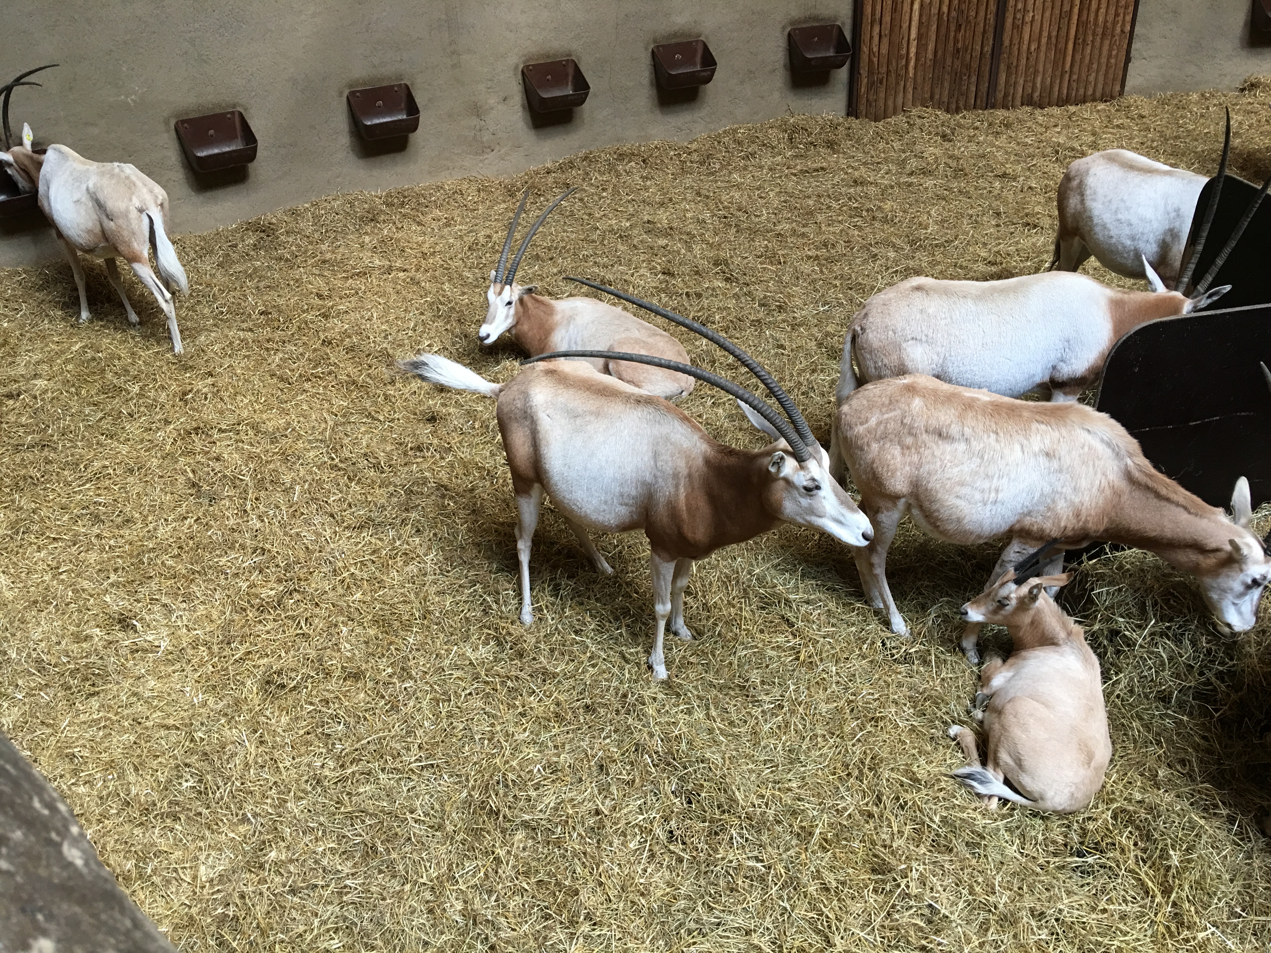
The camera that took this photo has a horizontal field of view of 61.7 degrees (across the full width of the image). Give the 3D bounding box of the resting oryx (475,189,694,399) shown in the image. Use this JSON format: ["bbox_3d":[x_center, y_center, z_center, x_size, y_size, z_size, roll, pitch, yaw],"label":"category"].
[{"bbox_3d":[-0.191,-0.842,5.614,1.160,1.020,0.940,6,33,15],"label":"resting oryx"}]

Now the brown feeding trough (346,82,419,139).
[{"bbox_3d":[-2.061,-3.011,8.821,0.530,0.339,0.412,-18,35,-22],"label":"brown feeding trough"}]

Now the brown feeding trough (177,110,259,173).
[{"bbox_3d":[-3.225,-2.589,8.265,0.530,0.339,0.412,-22,37,-27],"label":"brown feeding trough"}]

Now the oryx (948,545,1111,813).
[{"bbox_3d":[1.250,0.624,3.388,0.480,0.740,0.680,-1,32,5],"label":"oryx"}]

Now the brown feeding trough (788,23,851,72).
[{"bbox_3d":[1.761,-4.041,10.078,0.530,0.339,0.412,-10,33,-11],"label":"brown feeding trough"}]

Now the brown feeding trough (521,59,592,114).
[{"bbox_3d":[-0.681,-3.416,9.328,0.530,0.339,0.412,-17,34,-20],"label":"brown feeding trough"}]

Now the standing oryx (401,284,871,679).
[{"bbox_3d":[-0.142,0.031,3.788,1.920,1.470,0.680,21,39,33],"label":"standing oryx"}]

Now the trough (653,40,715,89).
[{"bbox_3d":[0.467,-3.763,9.765,0.530,0.339,0.412,-14,33,-16],"label":"trough"}]

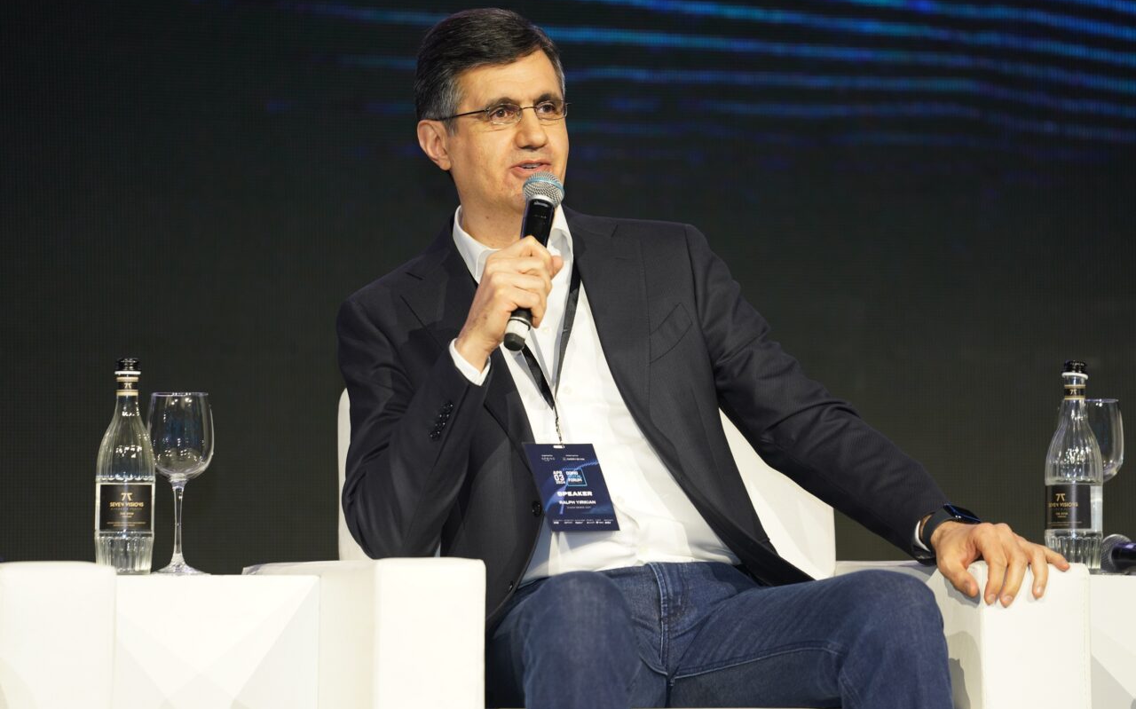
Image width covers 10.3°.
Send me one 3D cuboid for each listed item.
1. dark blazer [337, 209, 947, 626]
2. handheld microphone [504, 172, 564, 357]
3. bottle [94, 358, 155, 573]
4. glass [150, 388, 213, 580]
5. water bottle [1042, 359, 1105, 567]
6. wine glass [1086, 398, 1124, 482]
[{"bbox_3d":[0.092,0.078,7.830,0.750,0.530,0.450,-5,-9,-8],"label":"dark blazer"},{"bbox_3d":[-0.046,-0.114,7.740,0.052,0.247,0.052,11,-27,0],"label":"handheld microphone"},{"bbox_3d":[-0.544,0.138,7.760,0.072,0.267,0.072,1,-2,-7],"label":"bottle"},{"bbox_3d":[-0.480,0.160,7.820,0.081,0.226,0.081,1,-2,0],"label":"glass"},{"bbox_3d":[0.636,0.142,7.920,0.072,0.268,0.072,1,-2,0],"label":"water bottle"},{"bbox_3d":[0.665,0.168,8.010,0.081,0.226,0.081,1,-2,0],"label":"wine glass"}]

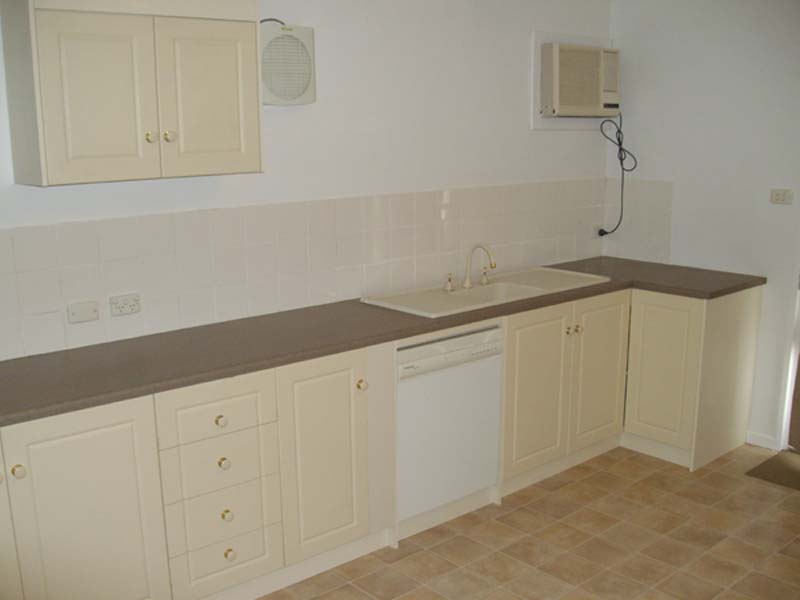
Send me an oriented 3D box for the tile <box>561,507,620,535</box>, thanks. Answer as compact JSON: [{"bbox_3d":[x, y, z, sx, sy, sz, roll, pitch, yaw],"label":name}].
[{"bbox_3d":[0.839,0.973,3.650,0.203,0.010,0.196,-10,15,-41],"label":"tile"}]

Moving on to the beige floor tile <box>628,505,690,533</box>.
[{"bbox_3d":[1.121,0.973,3.640,0.203,0.010,0.196,-10,15,-41],"label":"beige floor tile"}]

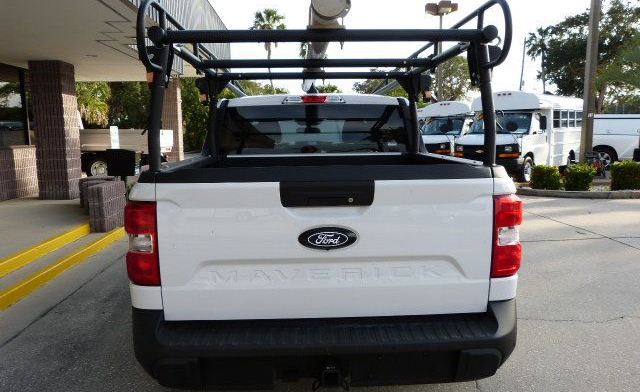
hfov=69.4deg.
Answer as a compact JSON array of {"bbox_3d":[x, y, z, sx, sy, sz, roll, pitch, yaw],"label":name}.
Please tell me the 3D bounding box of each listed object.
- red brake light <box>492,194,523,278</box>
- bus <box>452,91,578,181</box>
[{"bbox_3d":[0.806,0.170,2.036,0.160,0.365,0.150,-1,8,-3],"label":"red brake light"},{"bbox_3d":[6.641,-1.991,14.982,5.800,2.580,2.100,-8,11,-43],"label":"bus"}]

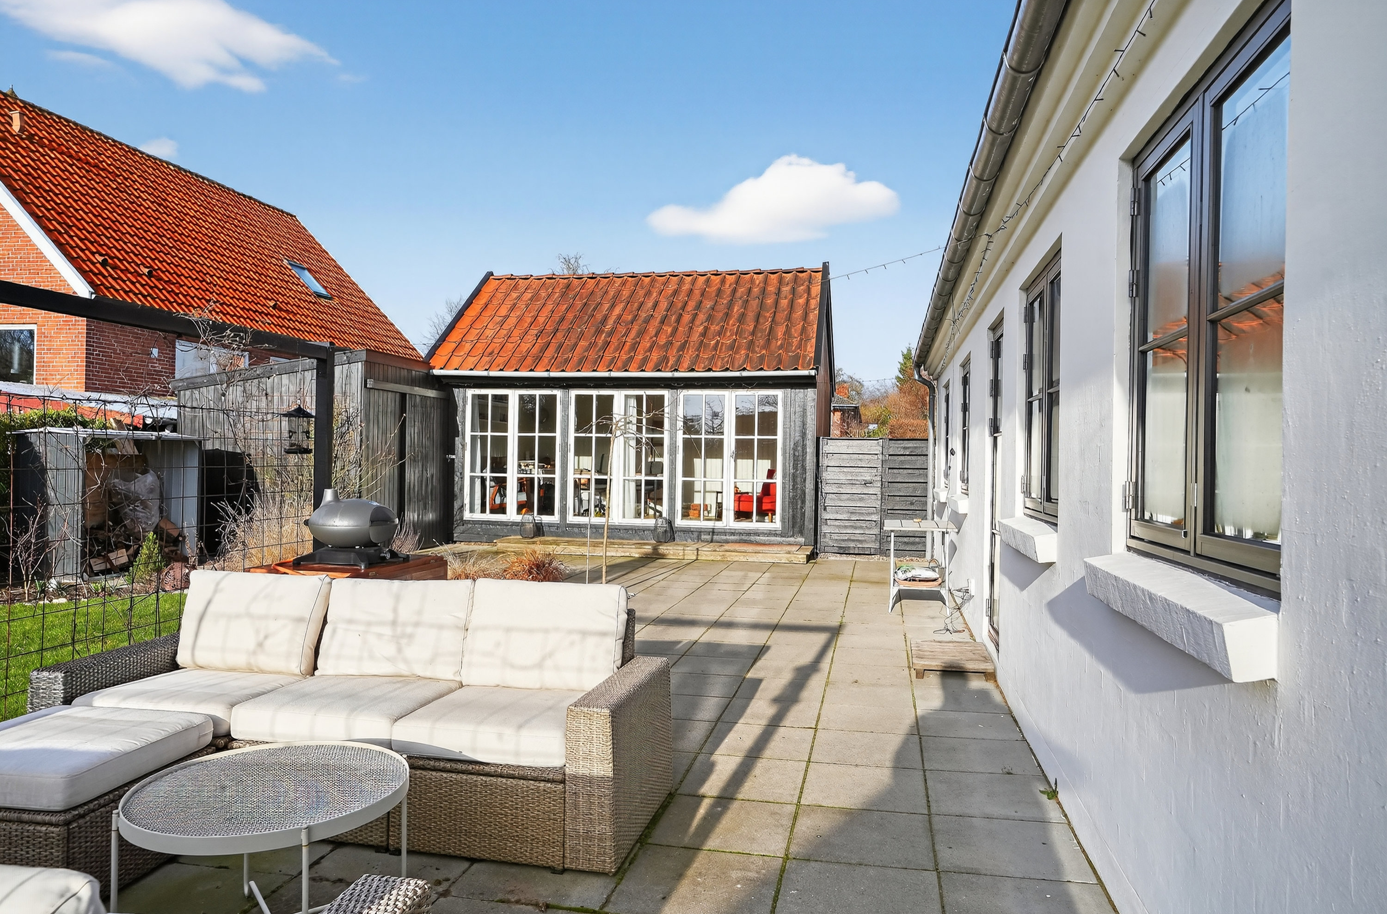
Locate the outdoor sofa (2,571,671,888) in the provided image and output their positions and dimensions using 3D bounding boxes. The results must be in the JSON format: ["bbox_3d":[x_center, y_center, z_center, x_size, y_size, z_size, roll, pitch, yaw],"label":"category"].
[{"bbox_3d":[-1.337,0.923,3.166,2.280,0.830,1.460,0,0,12],"label":"outdoor sofa"}]

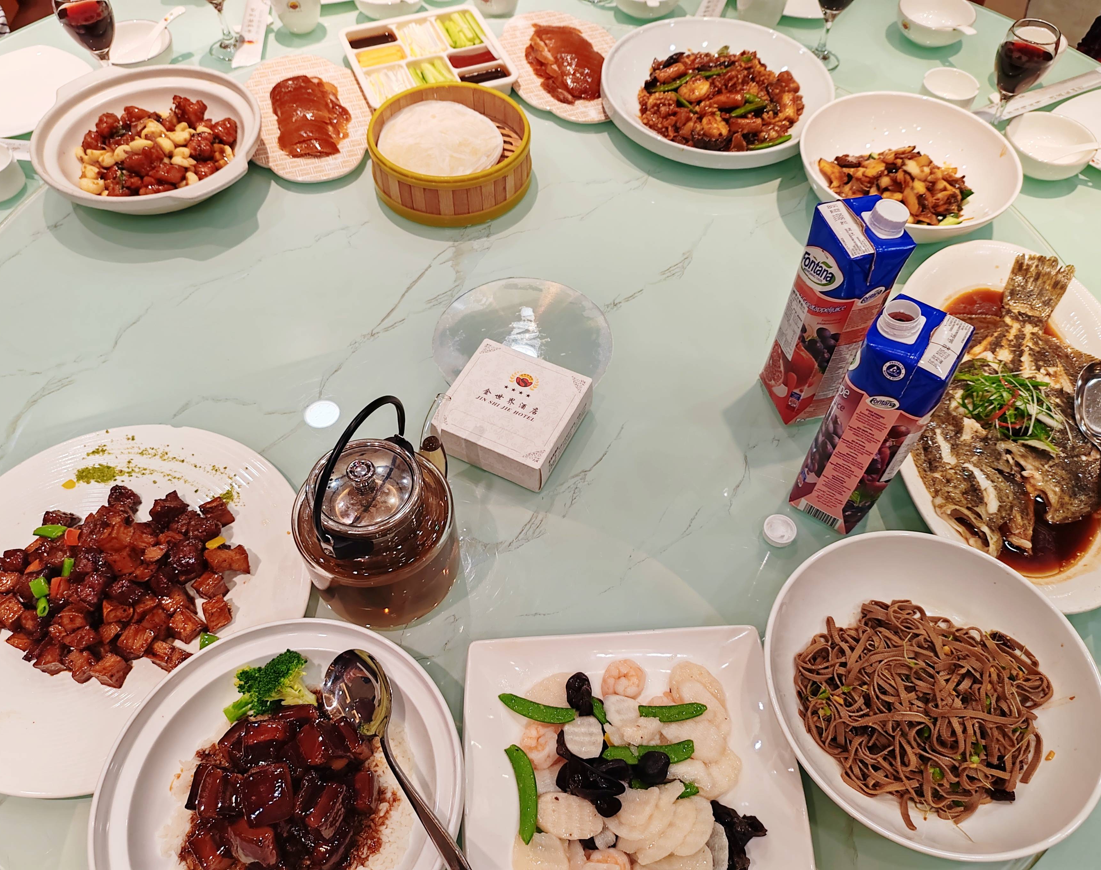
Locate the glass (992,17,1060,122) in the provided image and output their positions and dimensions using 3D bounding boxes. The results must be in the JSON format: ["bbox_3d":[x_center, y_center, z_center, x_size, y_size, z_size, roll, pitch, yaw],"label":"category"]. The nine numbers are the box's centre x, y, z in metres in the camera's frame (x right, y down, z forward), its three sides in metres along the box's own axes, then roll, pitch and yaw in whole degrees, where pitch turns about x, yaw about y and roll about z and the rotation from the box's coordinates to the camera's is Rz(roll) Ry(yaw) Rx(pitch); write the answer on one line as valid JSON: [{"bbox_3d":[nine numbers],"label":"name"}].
[{"bbox_3d":[0.625,-0.472,1.228,0.069,0.158,0.069,1,55,0],"label":"glass"}]

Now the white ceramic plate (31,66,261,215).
[{"bbox_3d":[-0.502,-0.360,1.154,0.316,0.068,0.274,39,63,23],"label":"white ceramic plate"}]

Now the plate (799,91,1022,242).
[{"bbox_3d":[0.439,-0.322,1.139,0.263,0.070,0.263,0,55,-1],"label":"plate"}]

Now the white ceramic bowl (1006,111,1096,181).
[{"bbox_3d":[0.673,-0.386,1.237,0.115,0.047,0.115,1,55,0],"label":"white ceramic bowl"}]

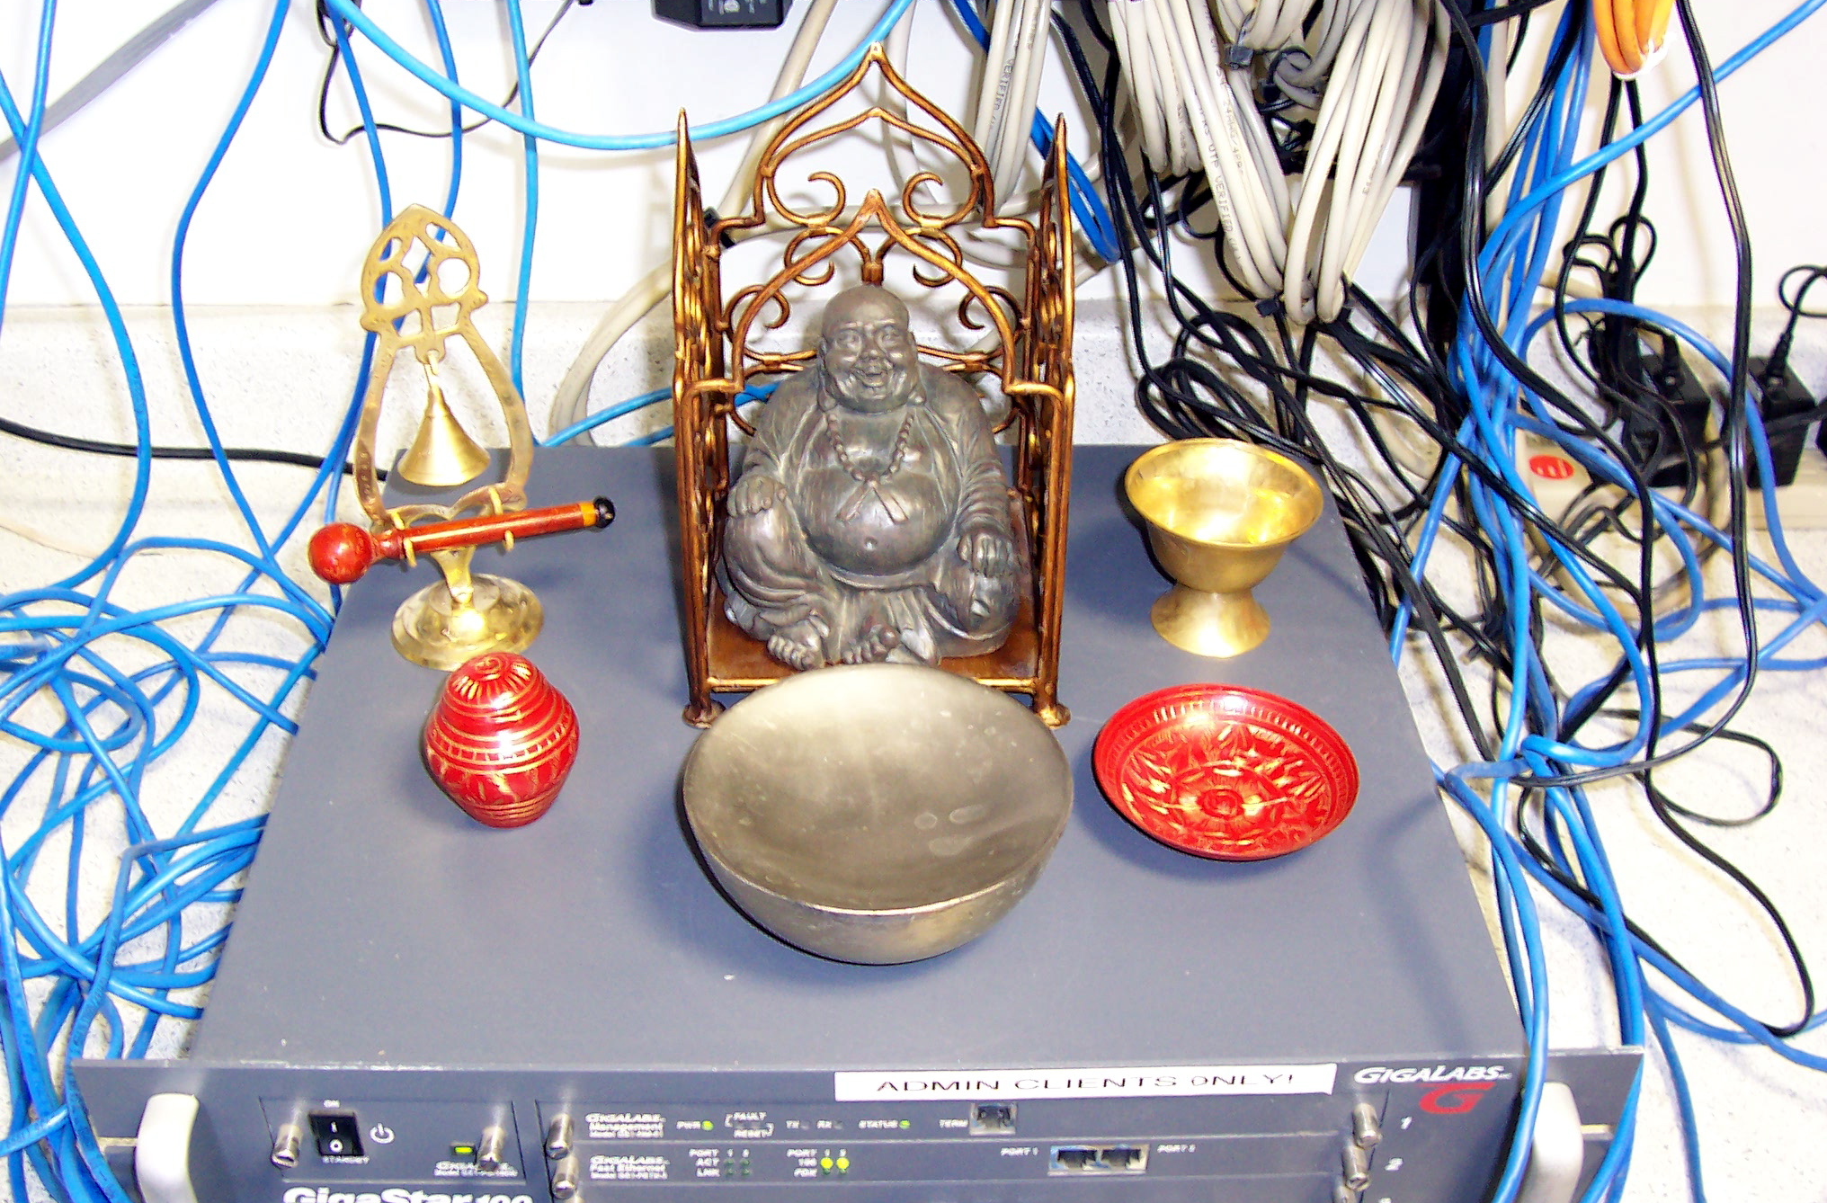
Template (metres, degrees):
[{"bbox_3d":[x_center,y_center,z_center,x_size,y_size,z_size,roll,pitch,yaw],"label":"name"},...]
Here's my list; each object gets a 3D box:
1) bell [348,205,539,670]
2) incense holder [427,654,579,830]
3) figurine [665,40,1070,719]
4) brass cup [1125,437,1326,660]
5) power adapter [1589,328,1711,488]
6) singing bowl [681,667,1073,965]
[{"bbox_3d":[-0.174,-0.061,0.714,0.069,0.182,0.059,-10,39,-13],"label":"bell"},{"bbox_3d":[-0.142,0.046,0.676,0.053,0.058,0.053,0,37,-1],"label":"incense holder"},{"bbox_3d":[-0.014,-0.078,0.712,0.142,0.214,0.136,0,37,-1],"label":"figurine"},{"bbox_3d":[0.118,-0.017,0.760,0.073,0.062,0.073,1,37,0],"label":"brass cup"},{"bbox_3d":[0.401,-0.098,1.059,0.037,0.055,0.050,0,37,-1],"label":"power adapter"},{"bbox_3d":[-0.012,0.076,0.643,0.124,0.053,0.124,0,37,-1],"label":"singing bowl"}]

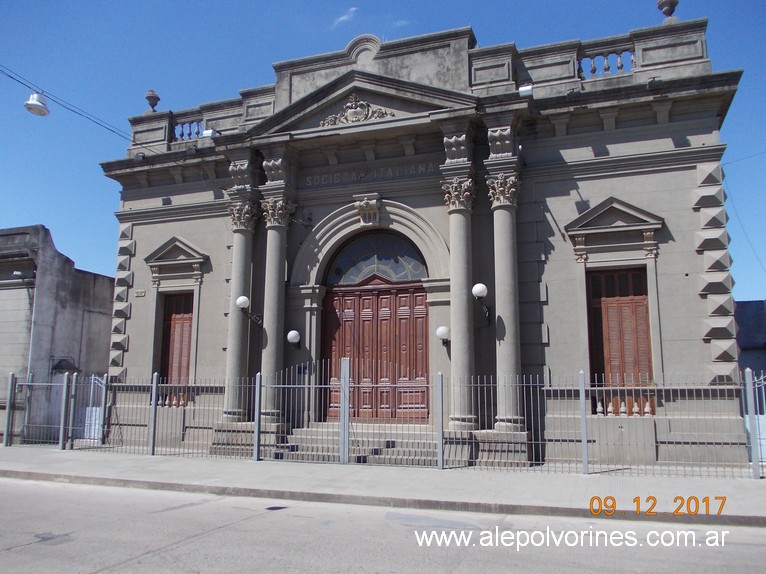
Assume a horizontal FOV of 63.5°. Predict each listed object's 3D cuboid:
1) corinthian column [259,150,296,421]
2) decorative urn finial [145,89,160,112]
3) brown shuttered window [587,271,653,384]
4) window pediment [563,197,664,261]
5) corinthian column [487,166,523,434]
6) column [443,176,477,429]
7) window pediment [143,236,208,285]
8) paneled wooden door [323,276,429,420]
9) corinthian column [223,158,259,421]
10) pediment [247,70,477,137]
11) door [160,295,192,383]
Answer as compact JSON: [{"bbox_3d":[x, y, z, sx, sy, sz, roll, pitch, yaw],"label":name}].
[{"bbox_3d":[-2.923,0.006,16.800,0.720,7.146,0.720,-3,-10,19],"label":"corinthian column"},{"bbox_3d":[-7.451,-6.037,20.086,0.484,0.811,0.484,-3,-10,19],"label":"decorative urn finial"},{"bbox_3d":[5.157,0.996,13.452,1.250,2.850,0.120,-3,-10,19],"label":"brown shuttered window"},{"bbox_3d":[5.372,-1.344,14.438,2.187,1.485,0.387,-3,-10,19],"label":"window pediment"},{"bbox_3d":[2.711,0.284,13.528,0.680,5.570,0.680,-3,-10,19],"label":"corinthian column"},{"bbox_3d":[1.774,0.321,13.861,0.680,5.570,0.680,-3,-10,19],"label":"column"},{"bbox_3d":[-6.152,-0.734,18.436,2.187,1.485,0.387,-3,-10,19],"label":"window pediment"},{"bbox_3d":[-0.187,1.438,15.348,2.820,3.550,0.160,-3,-10,19],"label":"paneled wooden door"},{"bbox_3d":[-3.959,0.061,17.160,0.720,7.146,0.720,-3,-10,19],"label":"corinthian column"},{"bbox_3d":[-0.599,-4.823,16.412,6.372,1.458,0.828,-3,-10,19],"label":"pediment"},{"bbox_3d":[-5.544,1.534,17.240,1.250,2.850,0.120,-3,-10,19],"label":"door"}]

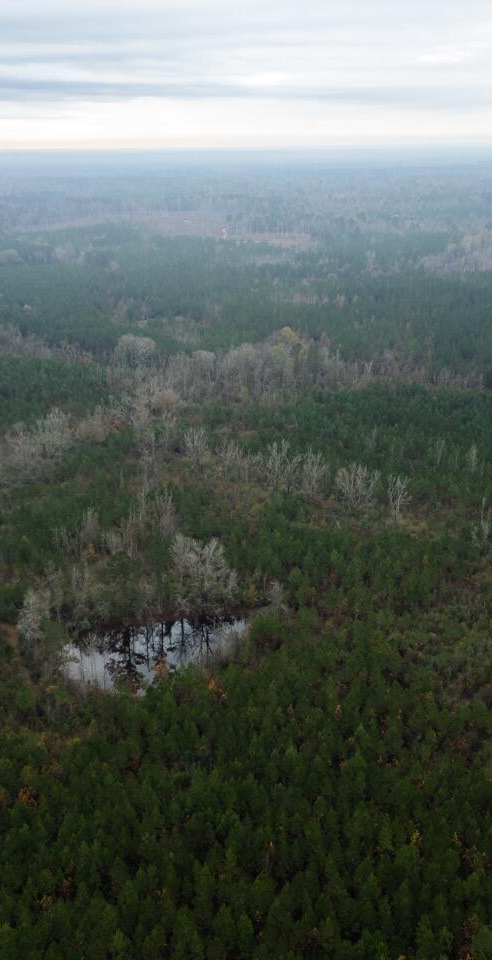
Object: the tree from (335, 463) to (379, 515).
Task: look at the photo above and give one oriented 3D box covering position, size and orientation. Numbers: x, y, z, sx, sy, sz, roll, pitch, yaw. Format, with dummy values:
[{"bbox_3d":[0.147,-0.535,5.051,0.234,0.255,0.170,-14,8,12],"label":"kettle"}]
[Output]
[{"bbox_3d":[29.224,2.293,232.279,11.290,14.010,10.720,0,20,0],"label":"tree"}]

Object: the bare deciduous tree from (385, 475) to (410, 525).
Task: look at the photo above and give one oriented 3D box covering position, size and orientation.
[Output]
[{"bbox_3d":[38.993,5.031,226.135,6.490,13.150,6.170,0,20,0],"label":"bare deciduous tree"}]

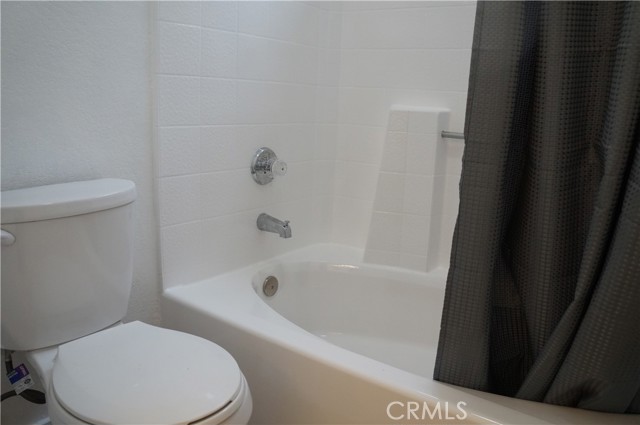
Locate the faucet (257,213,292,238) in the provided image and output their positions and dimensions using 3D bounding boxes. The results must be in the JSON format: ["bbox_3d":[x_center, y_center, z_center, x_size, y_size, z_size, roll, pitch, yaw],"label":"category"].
[{"bbox_3d":[-0.162,0.054,1.810,0.145,0.075,0.064,12,16,35],"label":"faucet"}]

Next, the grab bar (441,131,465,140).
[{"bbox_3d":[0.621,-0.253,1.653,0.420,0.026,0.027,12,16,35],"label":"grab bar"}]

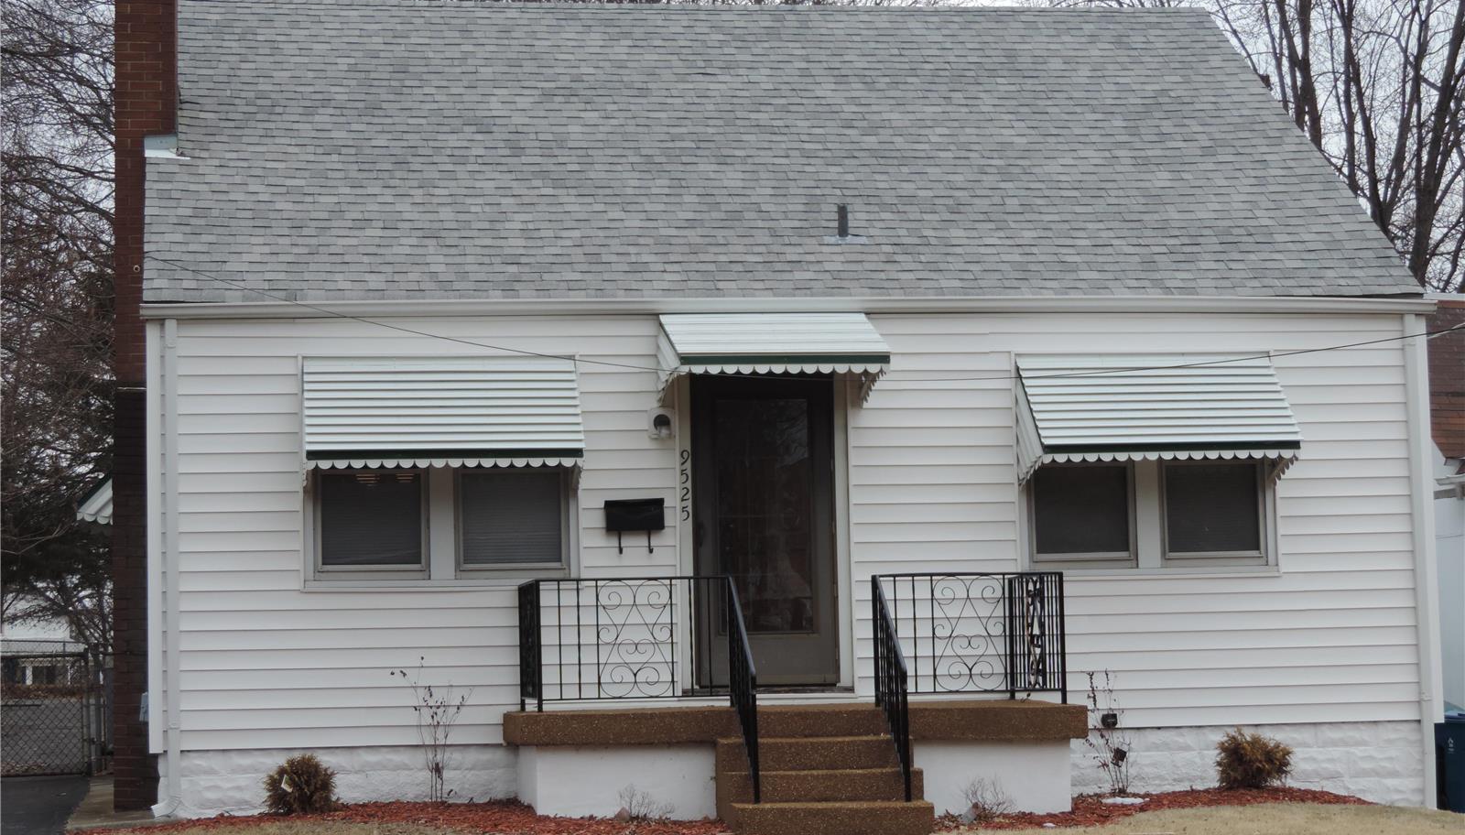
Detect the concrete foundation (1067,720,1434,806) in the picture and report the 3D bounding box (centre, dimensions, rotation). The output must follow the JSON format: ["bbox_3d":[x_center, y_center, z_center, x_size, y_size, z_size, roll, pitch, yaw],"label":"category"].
[{"bbox_3d":[3.386,2.318,20.968,2.502,0.568,0.221,-1,-5,-9],"label":"concrete foundation"}]

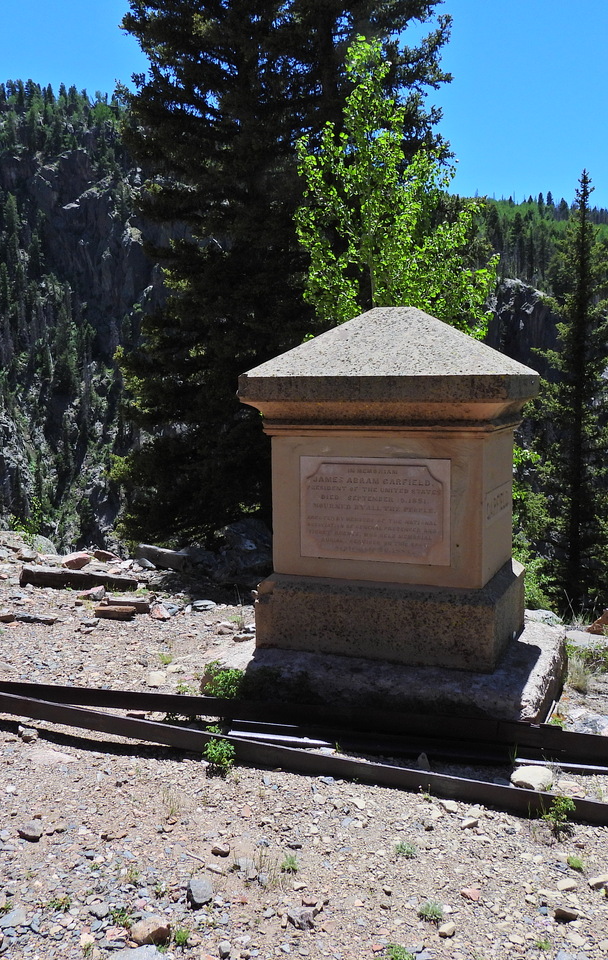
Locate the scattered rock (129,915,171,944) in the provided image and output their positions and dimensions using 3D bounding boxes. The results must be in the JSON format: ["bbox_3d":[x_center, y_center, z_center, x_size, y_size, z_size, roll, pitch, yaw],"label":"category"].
[{"bbox_3d":[-0.602,1.733,3.446,0.150,0.075,0.105,-1,6,-11],"label":"scattered rock"}]

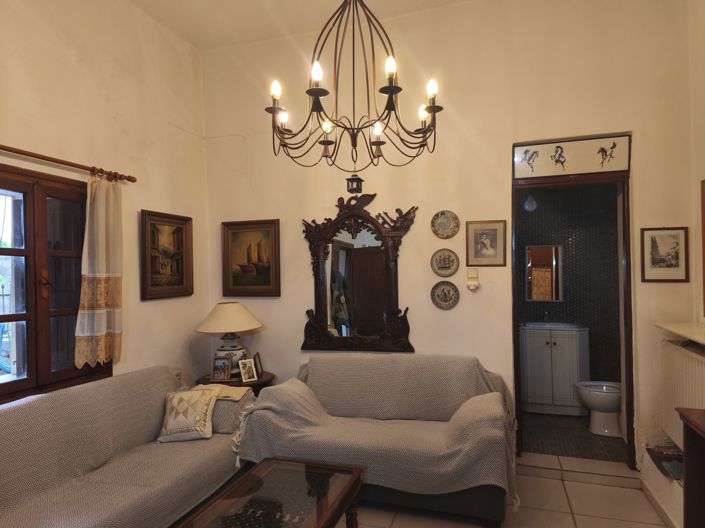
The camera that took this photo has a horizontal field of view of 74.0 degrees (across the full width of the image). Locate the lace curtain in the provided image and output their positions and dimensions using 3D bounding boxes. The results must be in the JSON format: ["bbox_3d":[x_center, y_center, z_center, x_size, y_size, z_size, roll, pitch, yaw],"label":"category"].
[{"bbox_3d":[-1.528,0.043,2.828,0.085,1.110,0.330,-1,0,16],"label":"lace curtain"}]

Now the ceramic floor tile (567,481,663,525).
[{"bbox_3d":[1.587,1.469,2.889,0.475,0.010,0.425,-1,0,16],"label":"ceramic floor tile"}]

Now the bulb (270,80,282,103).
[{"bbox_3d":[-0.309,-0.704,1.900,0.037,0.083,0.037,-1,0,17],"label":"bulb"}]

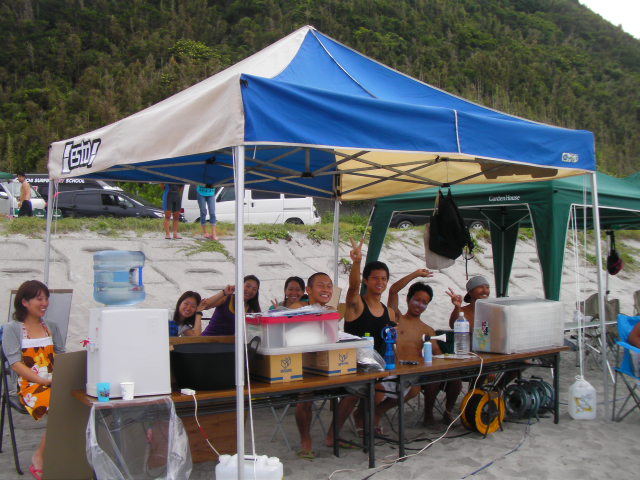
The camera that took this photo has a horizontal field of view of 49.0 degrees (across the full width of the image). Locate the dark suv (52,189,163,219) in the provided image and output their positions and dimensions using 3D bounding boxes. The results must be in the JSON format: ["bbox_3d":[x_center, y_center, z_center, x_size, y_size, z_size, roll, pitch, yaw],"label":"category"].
[{"bbox_3d":[-7.300,-0.890,24.000,4.650,1.650,1.750,0,-1,2],"label":"dark suv"}]

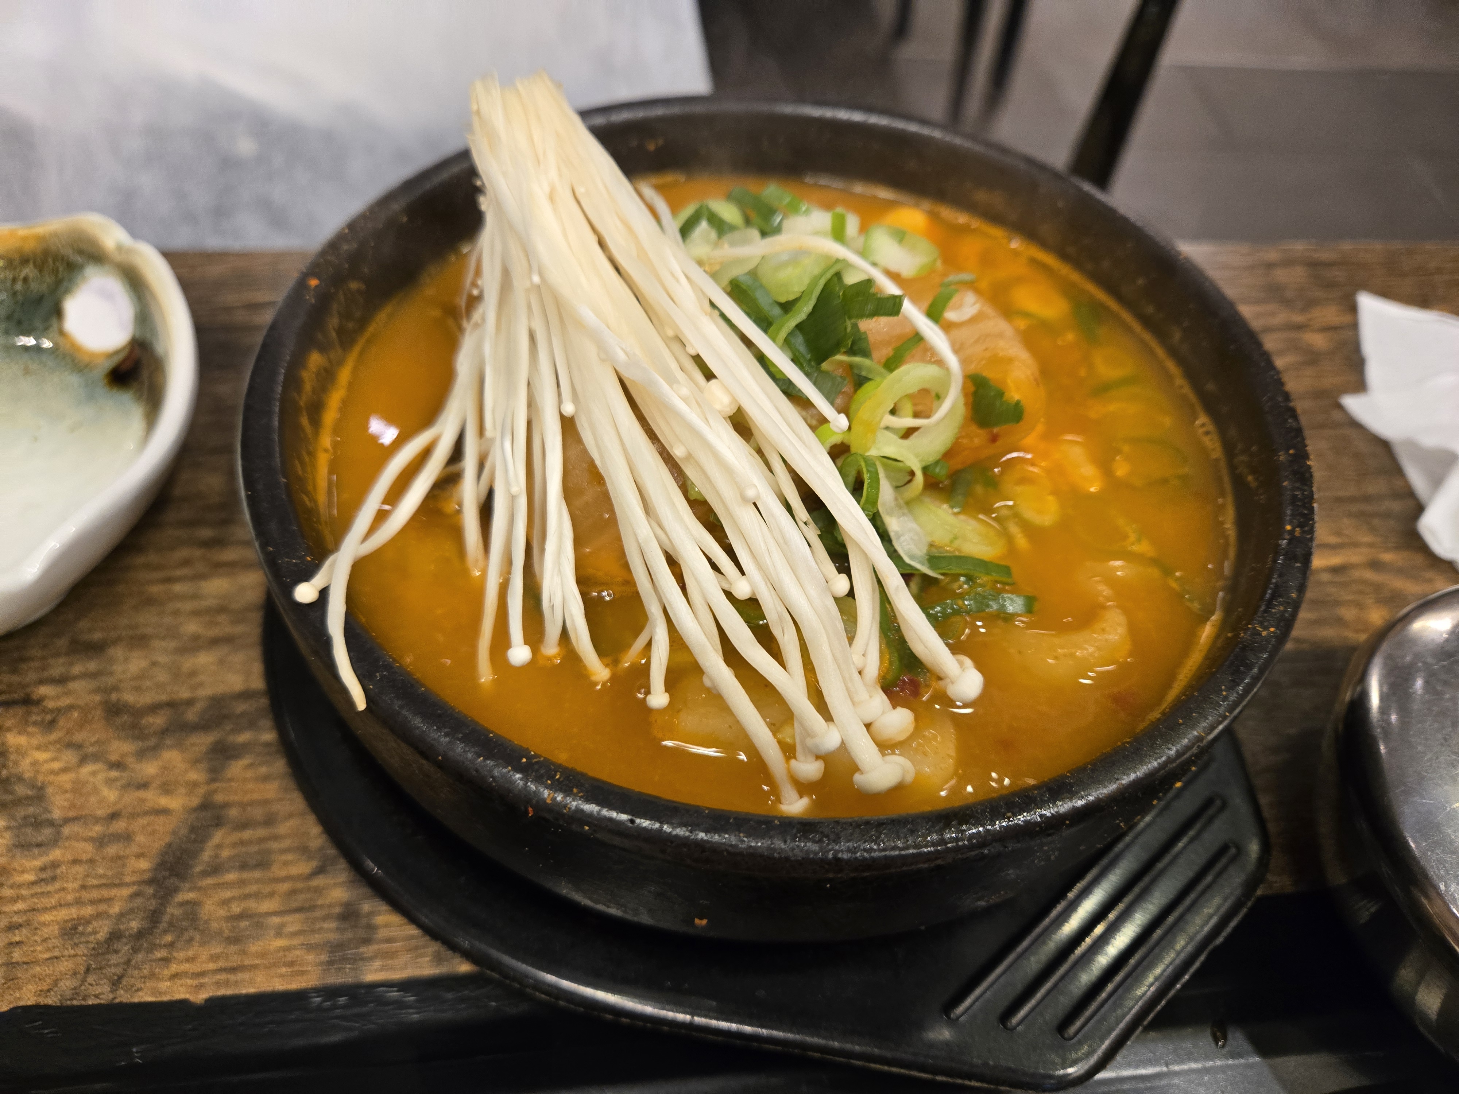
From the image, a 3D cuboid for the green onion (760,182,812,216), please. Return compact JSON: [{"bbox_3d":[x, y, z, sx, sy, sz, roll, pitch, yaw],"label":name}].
[{"bbox_3d":[0.014,-0.085,0.236,0.012,0.004,0.006,38,59,23],"label":"green onion"}]

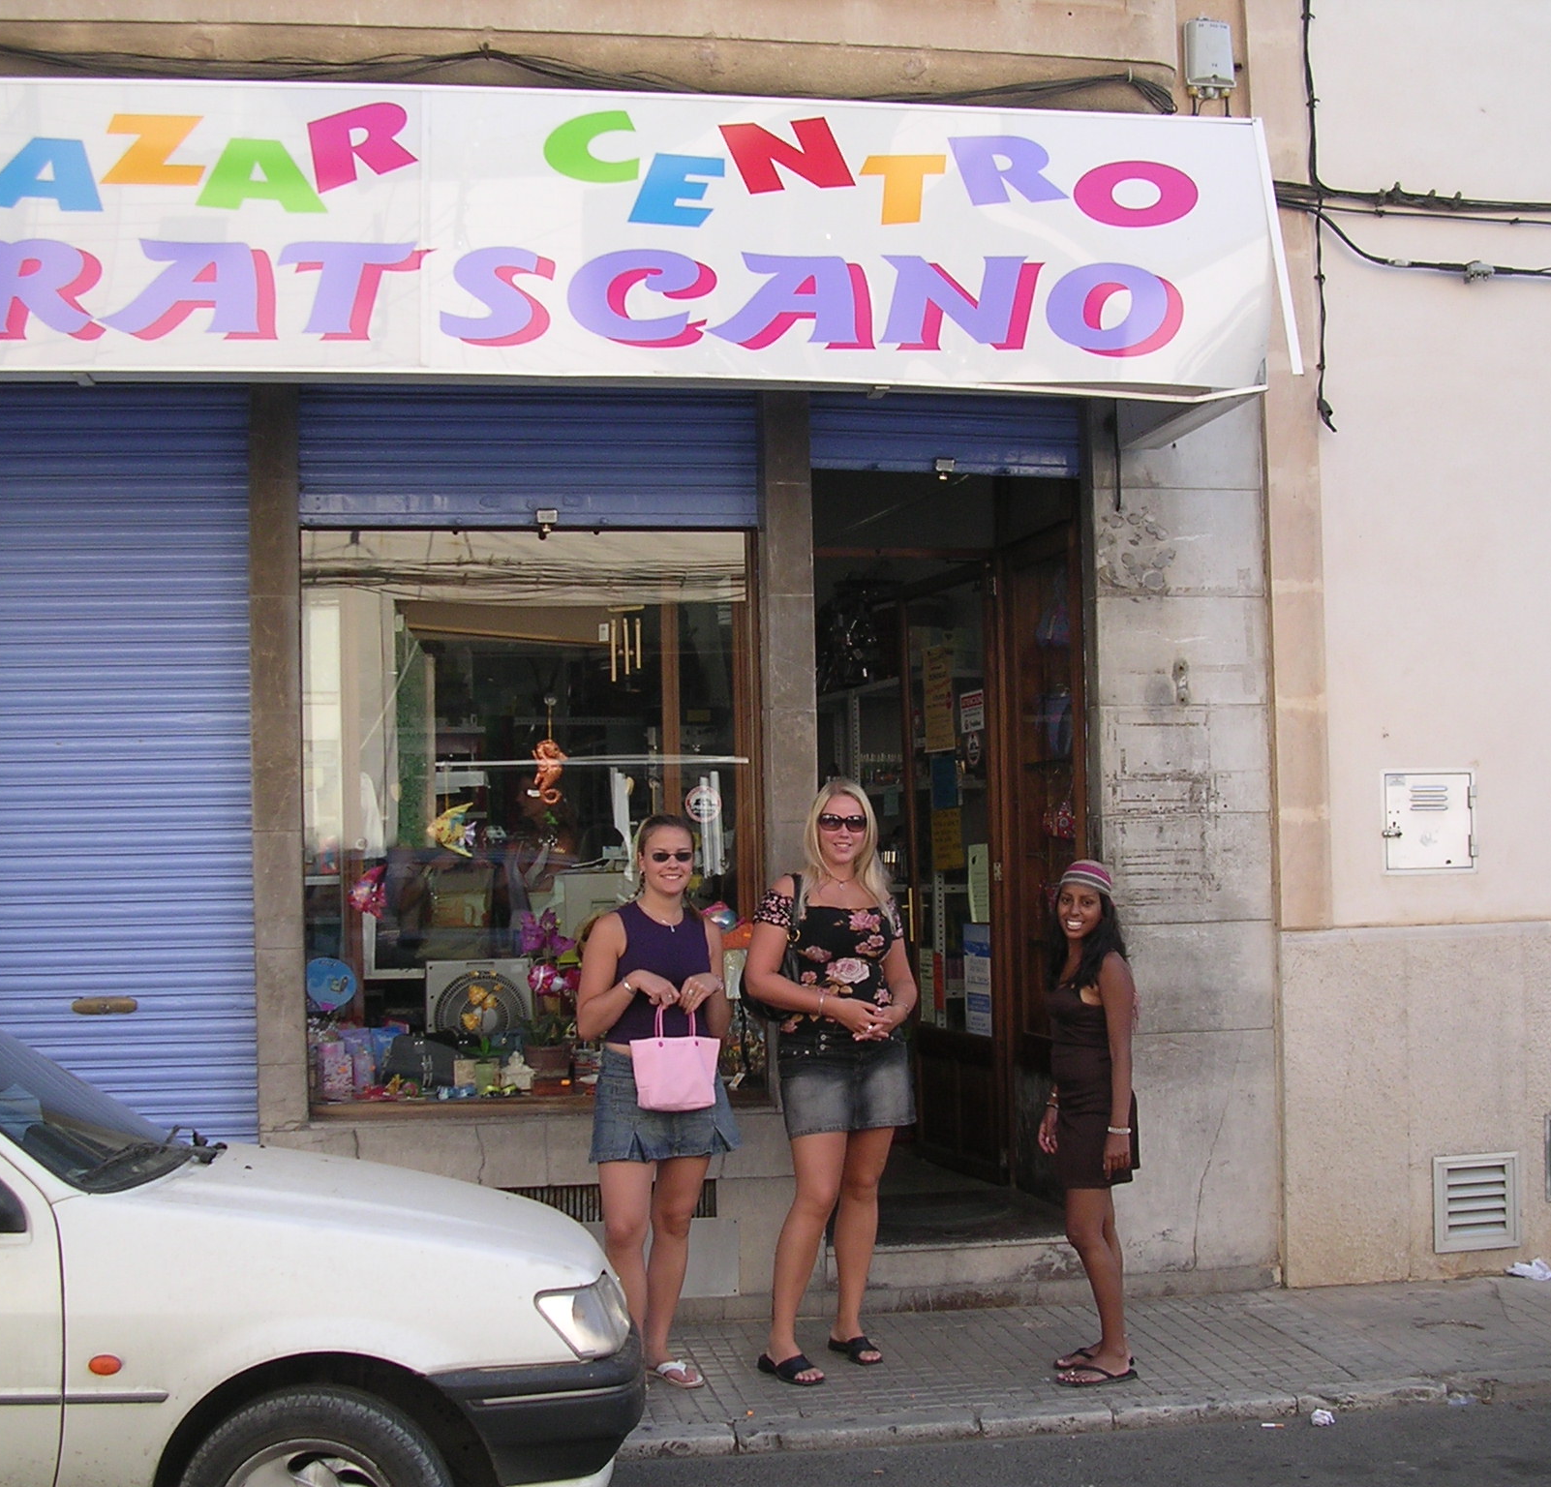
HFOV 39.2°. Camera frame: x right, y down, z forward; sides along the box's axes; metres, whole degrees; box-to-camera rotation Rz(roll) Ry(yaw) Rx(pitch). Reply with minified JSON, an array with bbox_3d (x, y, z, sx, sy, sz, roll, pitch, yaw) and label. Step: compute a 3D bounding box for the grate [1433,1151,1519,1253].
[{"bbox_3d":[2.378,1.559,7.408,0.311,0.323,0.040,-1,-2,-10],"label":"grate"}]

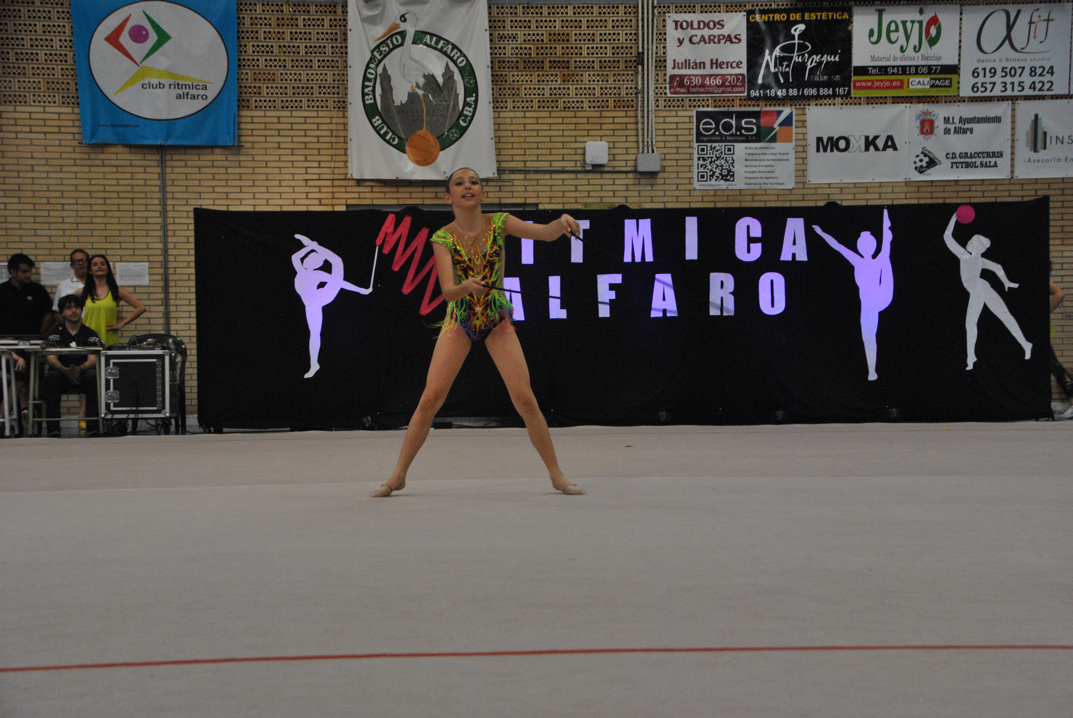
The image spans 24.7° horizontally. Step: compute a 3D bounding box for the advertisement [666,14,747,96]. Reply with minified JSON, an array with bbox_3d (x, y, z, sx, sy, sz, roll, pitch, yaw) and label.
[{"bbox_3d":[1.683,-3.007,24.192,0.778,0.800,0.020,-1,0,-5],"label":"advertisement"}]

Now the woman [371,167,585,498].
[{"bbox_3d":[-0.277,-0.128,11.650,1.022,1.572,0.500,-1,0,-1],"label":"woman"}]

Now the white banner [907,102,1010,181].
[{"bbox_3d":[4.232,-2.170,24.431,1.016,0.743,0.020,-1,0,-5],"label":"white banner"}]

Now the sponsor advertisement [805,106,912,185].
[{"bbox_3d":[3.199,-2.141,24.336,1.022,0.744,0.020,-1,0,-5],"label":"sponsor advertisement"}]

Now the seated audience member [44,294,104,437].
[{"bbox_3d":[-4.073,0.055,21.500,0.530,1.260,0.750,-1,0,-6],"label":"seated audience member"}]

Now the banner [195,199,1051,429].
[{"bbox_3d":[0.783,-0.403,22.200,7.750,2.030,0.100,-1,0,-6],"label":"banner"}]

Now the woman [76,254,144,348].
[{"bbox_3d":[-3.997,-0.161,22.900,0.680,1.640,0.330,-1,0,-9],"label":"woman"}]

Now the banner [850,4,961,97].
[{"bbox_3d":[3.679,-3.072,24.375,1.067,0.885,0.020,-1,0,-5],"label":"banner"}]

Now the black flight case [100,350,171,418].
[{"bbox_3d":[-3.494,0.226,21.450,0.590,0.590,0.520,-1,0,-2],"label":"black flight case"}]

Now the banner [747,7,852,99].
[{"bbox_3d":[2.608,-3.036,24.277,1.036,0.874,0.020,-1,0,-5],"label":"banner"}]

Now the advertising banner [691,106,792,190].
[{"bbox_3d":[2.061,-2.080,24.232,0.993,0.777,0.020,-1,0,-5],"label":"advertising banner"}]

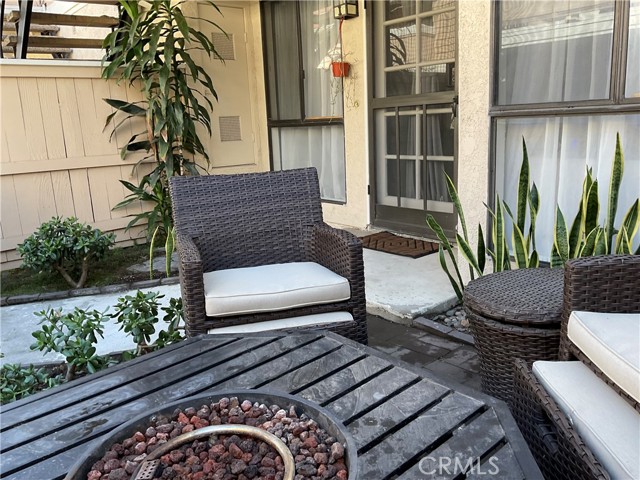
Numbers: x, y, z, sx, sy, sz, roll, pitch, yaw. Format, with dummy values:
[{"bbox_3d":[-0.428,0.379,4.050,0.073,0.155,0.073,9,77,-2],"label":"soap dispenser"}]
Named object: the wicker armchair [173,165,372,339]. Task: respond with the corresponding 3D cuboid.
[{"bbox_3d":[-0.236,0.162,2.261,0.670,0.851,0.632,-6,13,-16],"label":"wicker armchair"}]

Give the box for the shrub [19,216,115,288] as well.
[{"bbox_3d":[-1.629,0.081,3.459,0.588,0.448,0.508,-13,16,-40],"label":"shrub"}]

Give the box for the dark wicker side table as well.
[{"bbox_3d":[0.721,0.404,1.764,0.492,0.510,0.492,-2,12,0],"label":"dark wicker side table"}]

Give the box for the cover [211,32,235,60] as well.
[{"bbox_3d":[-0.971,-1.950,5.411,0.243,0.249,0.020,-13,16,-40],"label":"cover"}]

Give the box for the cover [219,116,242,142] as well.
[{"bbox_3d":[-0.930,-1.157,5.588,0.242,0.247,0.020,-13,16,-40],"label":"cover"}]

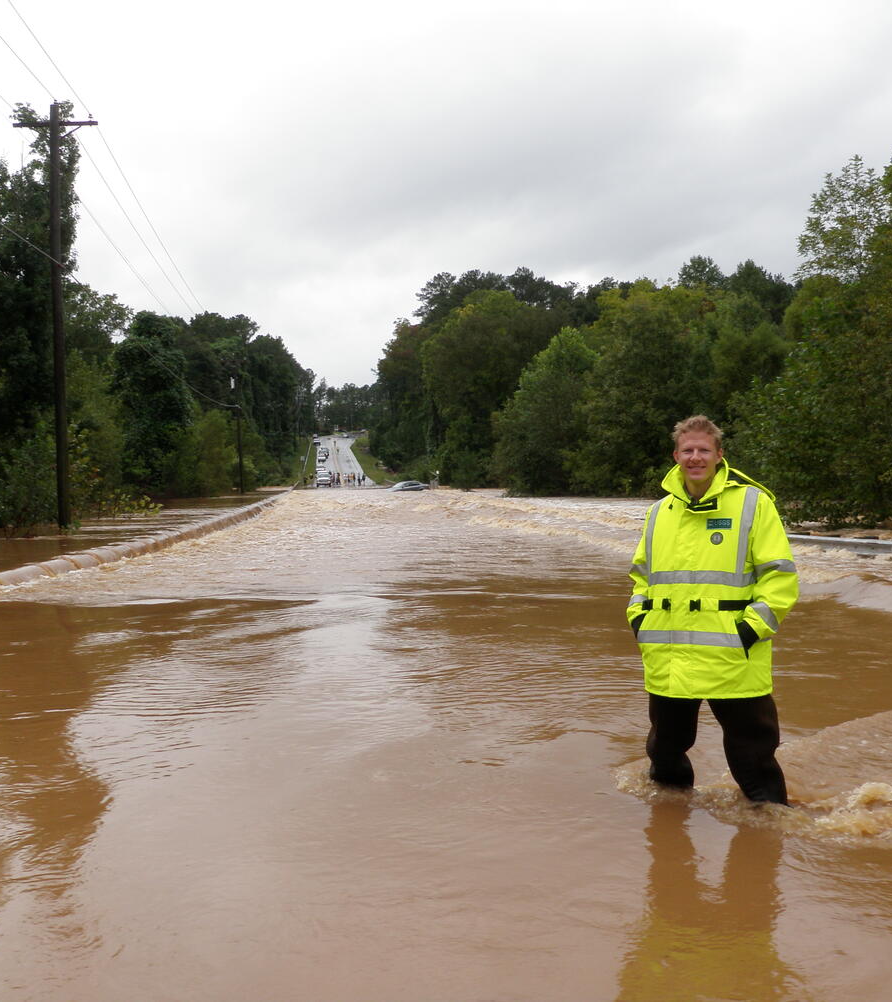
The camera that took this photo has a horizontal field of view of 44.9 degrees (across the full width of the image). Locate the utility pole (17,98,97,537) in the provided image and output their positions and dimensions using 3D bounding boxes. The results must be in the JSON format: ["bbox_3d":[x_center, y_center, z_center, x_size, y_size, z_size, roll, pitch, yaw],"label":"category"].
[{"bbox_3d":[-10.720,-4.950,29.870,2.350,12.000,0.340,-1,1,1],"label":"utility pole"}]

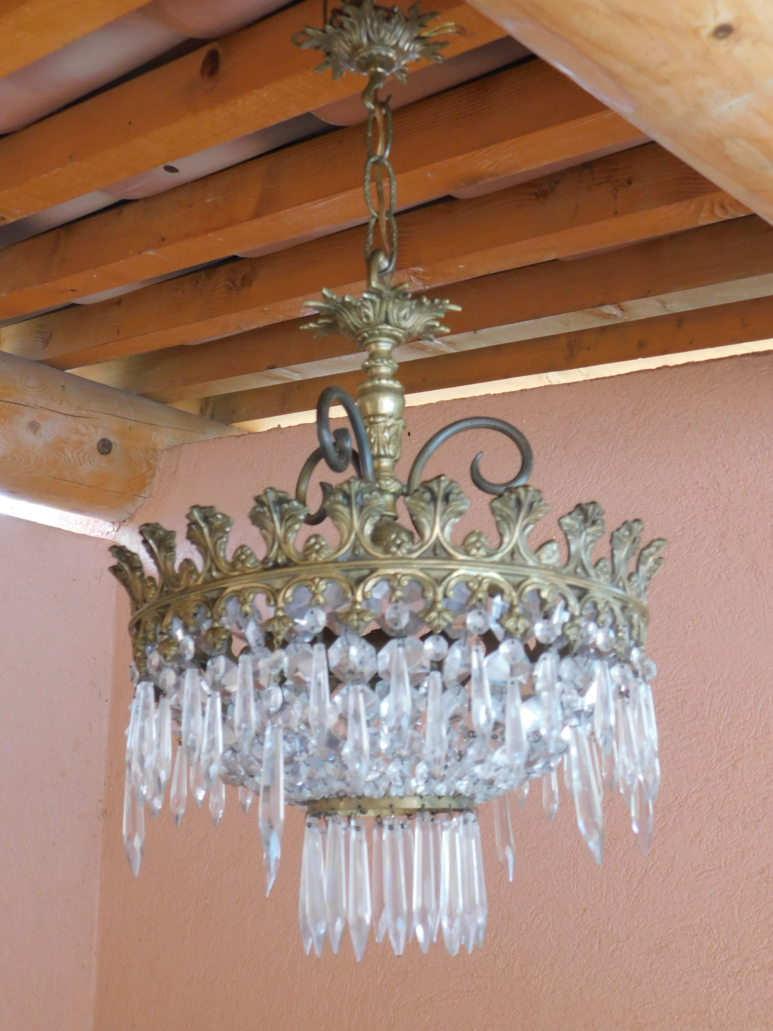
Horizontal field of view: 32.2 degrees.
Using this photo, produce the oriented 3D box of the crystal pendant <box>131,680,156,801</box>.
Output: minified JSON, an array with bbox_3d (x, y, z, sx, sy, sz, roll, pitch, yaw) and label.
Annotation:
[{"bbox_3d":[-0.162,0.150,0.892,0.012,0.076,0.015,9,-20,-30],"label":"crystal pendant"}]

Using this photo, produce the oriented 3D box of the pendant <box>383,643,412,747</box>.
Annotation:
[{"bbox_3d":[0.007,0.105,0.787,0.016,0.065,0.011,0,-19,-1],"label":"pendant"}]

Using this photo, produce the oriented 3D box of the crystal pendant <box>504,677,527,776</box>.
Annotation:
[{"bbox_3d":[0.079,0.129,0.816,0.014,0.062,0.011,6,-19,-22],"label":"crystal pendant"}]

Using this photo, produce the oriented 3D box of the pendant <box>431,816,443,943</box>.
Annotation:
[{"bbox_3d":[0.037,0.279,1.028,0.015,0.094,0.013,-11,-20,29],"label":"pendant"}]

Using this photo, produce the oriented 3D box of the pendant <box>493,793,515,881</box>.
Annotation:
[{"bbox_3d":[0.099,0.253,1.136,0.017,0.110,0.015,-12,-20,31],"label":"pendant"}]

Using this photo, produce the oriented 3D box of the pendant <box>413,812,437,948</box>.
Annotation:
[{"bbox_3d":[0.026,0.248,0.907,0.016,0.091,0.012,5,-18,-19],"label":"pendant"}]

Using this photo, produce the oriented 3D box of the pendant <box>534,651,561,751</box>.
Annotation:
[{"bbox_3d":[0.100,0.115,0.832,0.015,0.062,0.012,9,-20,-29],"label":"pendant"}]

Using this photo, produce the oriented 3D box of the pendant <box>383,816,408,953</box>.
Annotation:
[{"bbox_3d":[0.006,0.253,0.917,0.016,0.092,0.014,-1,-17,-1],"label":"pendant"}]

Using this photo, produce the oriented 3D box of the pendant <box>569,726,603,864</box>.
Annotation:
[{"bbox_3d":[0.123,0.169,0.812,0.017,0.082,0.013,11,-25,-39],"label":"pendant"}]

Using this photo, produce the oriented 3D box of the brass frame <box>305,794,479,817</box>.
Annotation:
[{"bbox_3d":[0.004,0.215,0.993,0.123,0.011,0.123,-1,-17,0],"label":"brass frame"}]

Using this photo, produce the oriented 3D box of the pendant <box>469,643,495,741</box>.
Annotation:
[{"bbox_3d":[0.059,0.110,0.841,0.013,0.061,0.011,4,-18,-17],"label":"pendant"}]

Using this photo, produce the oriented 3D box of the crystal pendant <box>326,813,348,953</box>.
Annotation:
[{"bbox_3d":[-0.035,0.253,0.918,0.015,0.091,0.012,-16,-23,39],"label":"crystal pendant"}]

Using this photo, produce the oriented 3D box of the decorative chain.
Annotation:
[{"bbox_3d":[-0.005,-0.283,1.114,0.028,0.177,0.028,-1,-19,0],"label":"decorative chain"}]

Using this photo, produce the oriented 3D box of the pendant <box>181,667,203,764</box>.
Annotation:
[{"bbox_3d":[-0.120,0.124,0.832,0.015,0.060,0.011,-18,-25,39],"label":"pendant"}]

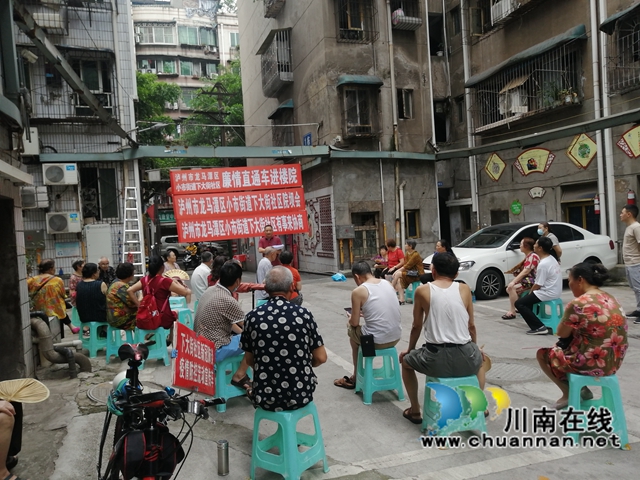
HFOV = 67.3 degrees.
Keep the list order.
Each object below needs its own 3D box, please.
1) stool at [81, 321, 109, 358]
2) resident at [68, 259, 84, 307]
[{"bbox_3d":[-3.149,1.385,6.790,0.340,0.447,0.345,-3,1,32],"label":"stool"},{"bbox_3d":[-4.100,0.991,8.574,0.680,1.290,0.460,-4,1,-40],"label":"resident"}]

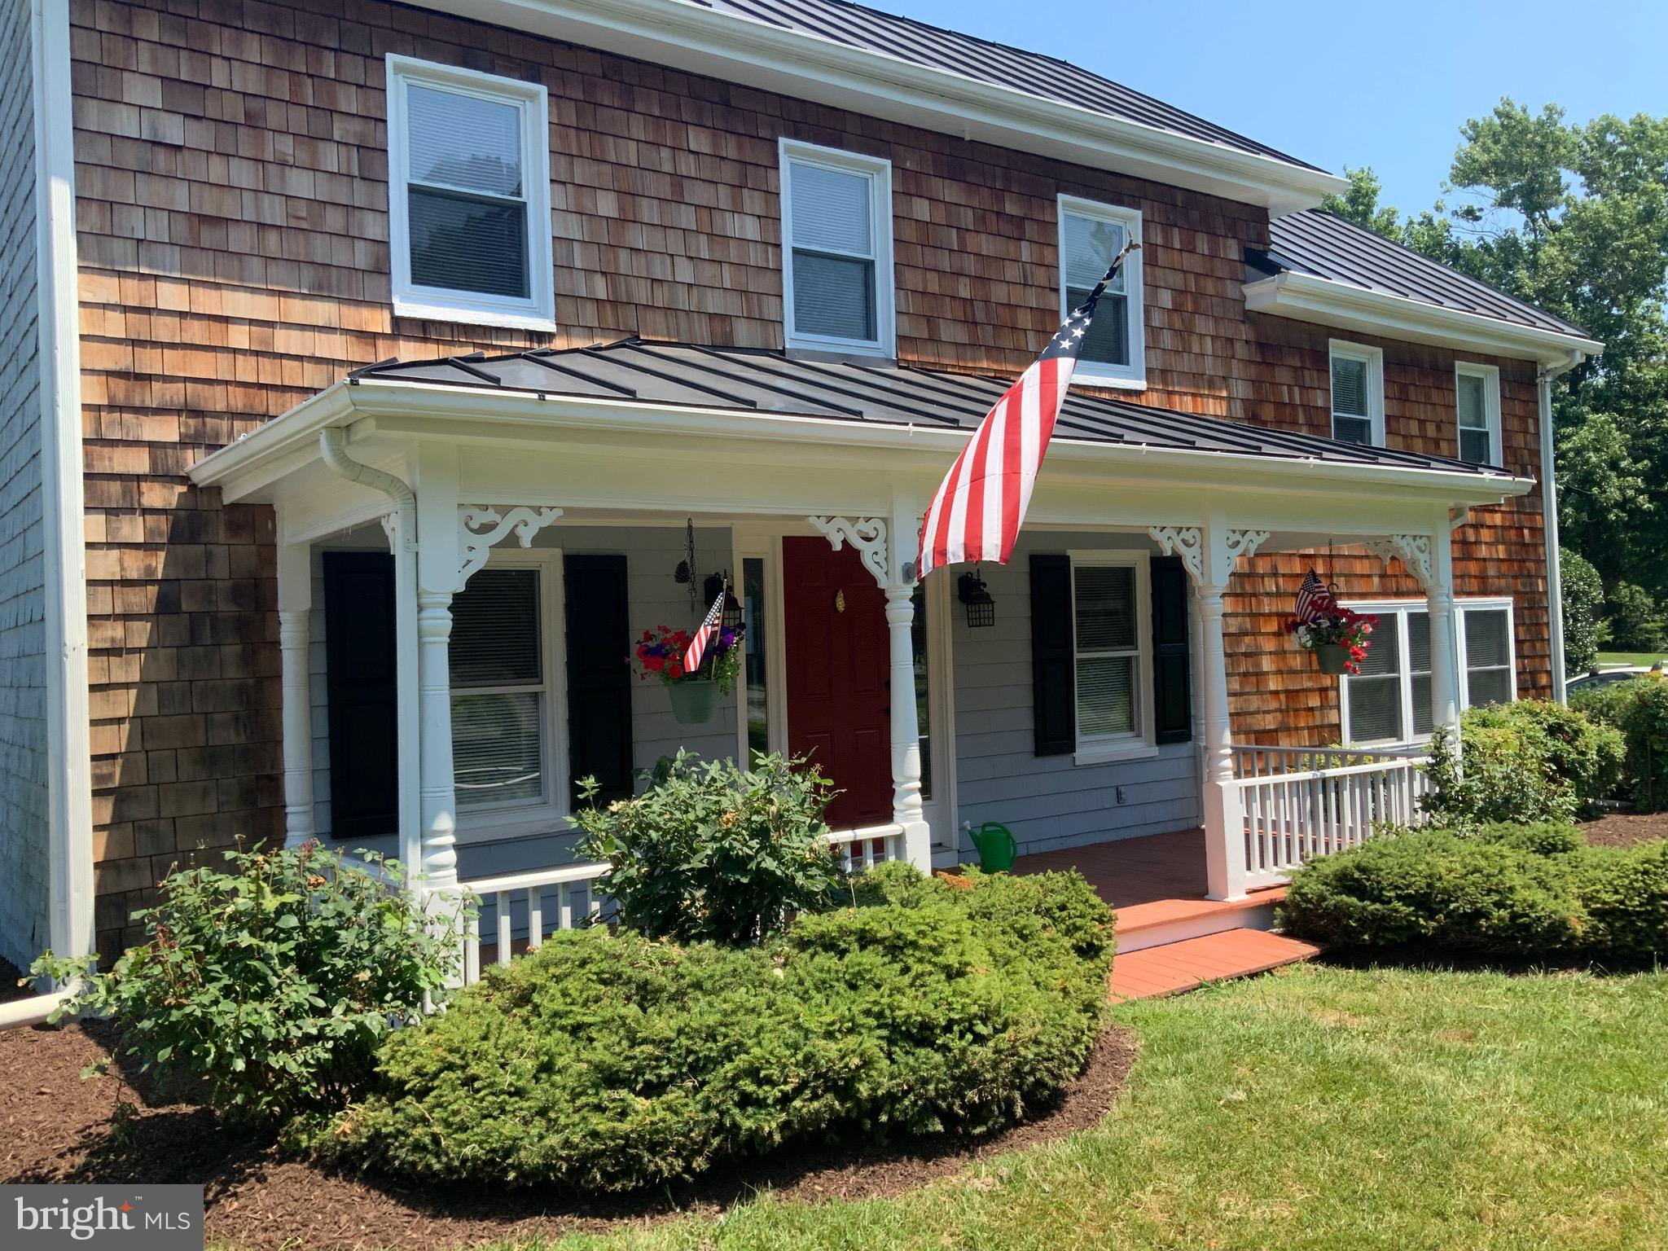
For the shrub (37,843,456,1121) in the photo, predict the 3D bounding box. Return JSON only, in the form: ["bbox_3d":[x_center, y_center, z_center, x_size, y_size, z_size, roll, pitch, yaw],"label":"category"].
[{"bbox_3d":[-2.241,1.318,5.229,1.300,0.950,1.120,-1,-1,-35],"label":"shrub"}]

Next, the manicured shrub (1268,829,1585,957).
[{"bbox_3d":[3.436,1.466,8.000,1.900,0.550,1.350,-1,-1,-35],"label":"manicured shrub"}]

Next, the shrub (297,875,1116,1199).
[{"bbox_3d":[-0.119,1.428,5.256,3.250,0.750,1.350,-1,-1,-35],"label":"shrub"}]

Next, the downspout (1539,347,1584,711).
[{"bbox_3d":[7.048,-0.520,13.461,0.240,4.220,0.270,-1,-1,-35],"label":"downspout"}]

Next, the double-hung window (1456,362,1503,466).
[{"bbox_3d":[5.971,-1.790,12.935,0.713,1.258,0.100,-1,-1,-35],"label":"double-hung window"}]

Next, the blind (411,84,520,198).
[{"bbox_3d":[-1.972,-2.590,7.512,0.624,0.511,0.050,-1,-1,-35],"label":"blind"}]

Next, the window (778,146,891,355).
[{"bbox_3d":[0.032,-2.360,8.830,0.864,1.291,0.100,-1,-1,-35],"label":"window"}]

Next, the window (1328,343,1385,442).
[{"bbox_3d":[4.462,-1.768,11.886,0.742,1.258,0.100,-1,-1,-35],"label":"window"}]

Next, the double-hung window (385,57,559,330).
[{"bbox_3d":[-1.928,-2.282,7.465,0.892,1.359,0.100,-1,-1,-35],"label":"double-hung window"}]

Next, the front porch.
[{"bbox_3d":[0.685,0.026,7.589,7.210,3.460,2.620,-1,-1,-35],"label":"front porch"}]

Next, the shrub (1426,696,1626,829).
[{"bbox_3d":[5.008,1.137,10.200,1.500,1.100,1.350,-1,-1,-35],"label":"shrub"}]

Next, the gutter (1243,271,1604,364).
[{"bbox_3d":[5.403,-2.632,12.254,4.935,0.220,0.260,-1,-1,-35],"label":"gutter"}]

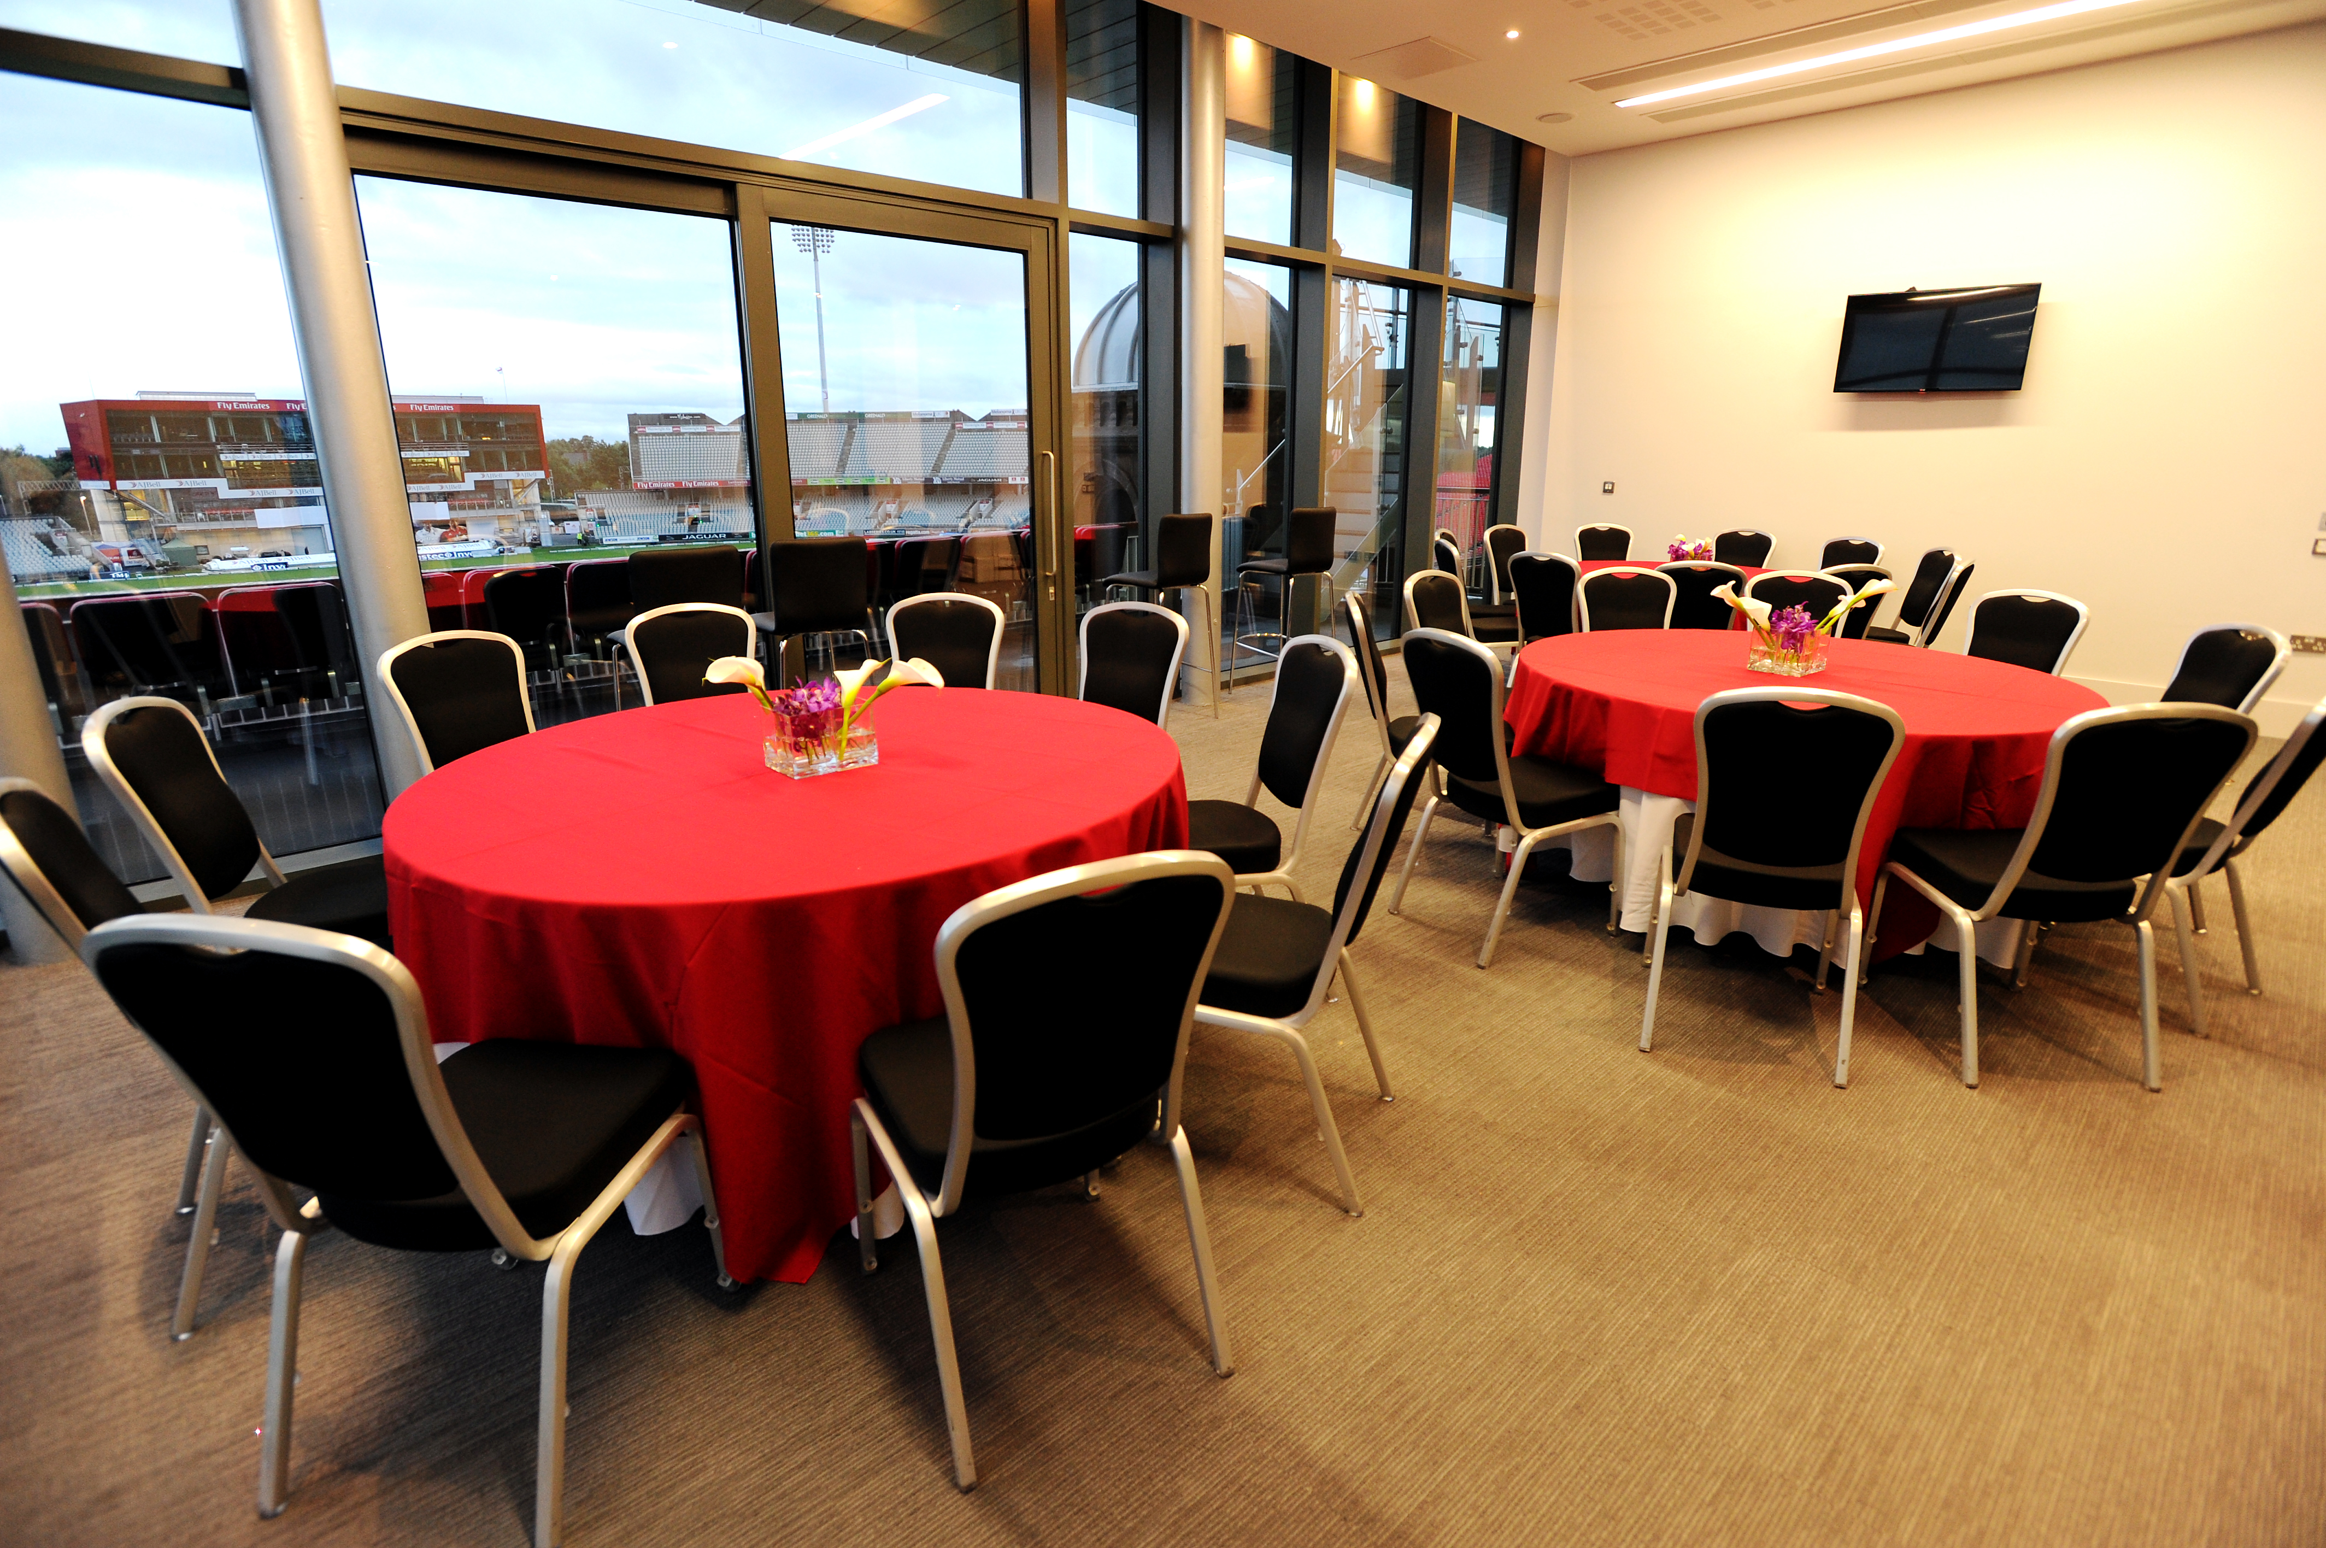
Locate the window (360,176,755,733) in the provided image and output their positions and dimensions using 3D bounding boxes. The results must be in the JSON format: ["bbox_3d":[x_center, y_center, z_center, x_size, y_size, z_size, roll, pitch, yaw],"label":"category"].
[{"bbox_3d":[-2.253,-1.059,4.442,1.310,2.268,0.081,-15,22,-41],"label":"window"}]

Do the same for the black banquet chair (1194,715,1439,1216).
[{"bbox_3d":[0.234,0.328,2.259,0.575,0.945,0.455,6,17,19],"label":"black banquet chair"}]

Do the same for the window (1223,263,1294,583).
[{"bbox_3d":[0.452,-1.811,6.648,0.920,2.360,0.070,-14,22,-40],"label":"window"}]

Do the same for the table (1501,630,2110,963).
[{"bbox_3d":[1.943,0.037,3.541,1.592,0.755,1.592,-14,22,-40],"label":"table"}]

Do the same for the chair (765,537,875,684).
[{"bbox_3d":[-1.512,-0.424,4.570,0.500,1.100,0.450,15,22,41],"label":"chair"}]

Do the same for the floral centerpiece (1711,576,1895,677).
[{"bbox_3d":[2.063,-0.487,3.584,0.250,0.300,0.500,-12,21,-35],"label":"floral centerpiece"}]

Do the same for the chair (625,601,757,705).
[{"bbox_3d":[-1.471,-0.053,3.643,0.470,0.940,0.560,-10,19,-29],"label":"chair"}]

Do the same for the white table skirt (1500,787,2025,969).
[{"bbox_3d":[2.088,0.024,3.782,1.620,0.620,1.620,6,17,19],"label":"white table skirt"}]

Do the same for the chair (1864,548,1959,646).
[{"bbox_3d":[3.923,-0.775,6.070,0.560,0.930,0.460,5,17,16],"label":"chair"}]

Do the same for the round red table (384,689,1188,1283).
[{"bbox_3d":[-0.808,0.338,2.716,1.754,0.751,1.754,0,16,0],"label":"round red table"}]

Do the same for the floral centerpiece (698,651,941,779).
[{"bbox_3d":[-0.790,-0.147,2.573,0.534,0.257,0.302,-4,17,-11],"label":"floral centerpiece"}]

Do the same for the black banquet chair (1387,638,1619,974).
[{"bbox_3d":[1.088,0.017,3.424,0.570,0.963,0.464,-8,18,-25],"label":"black banquet chair"}]

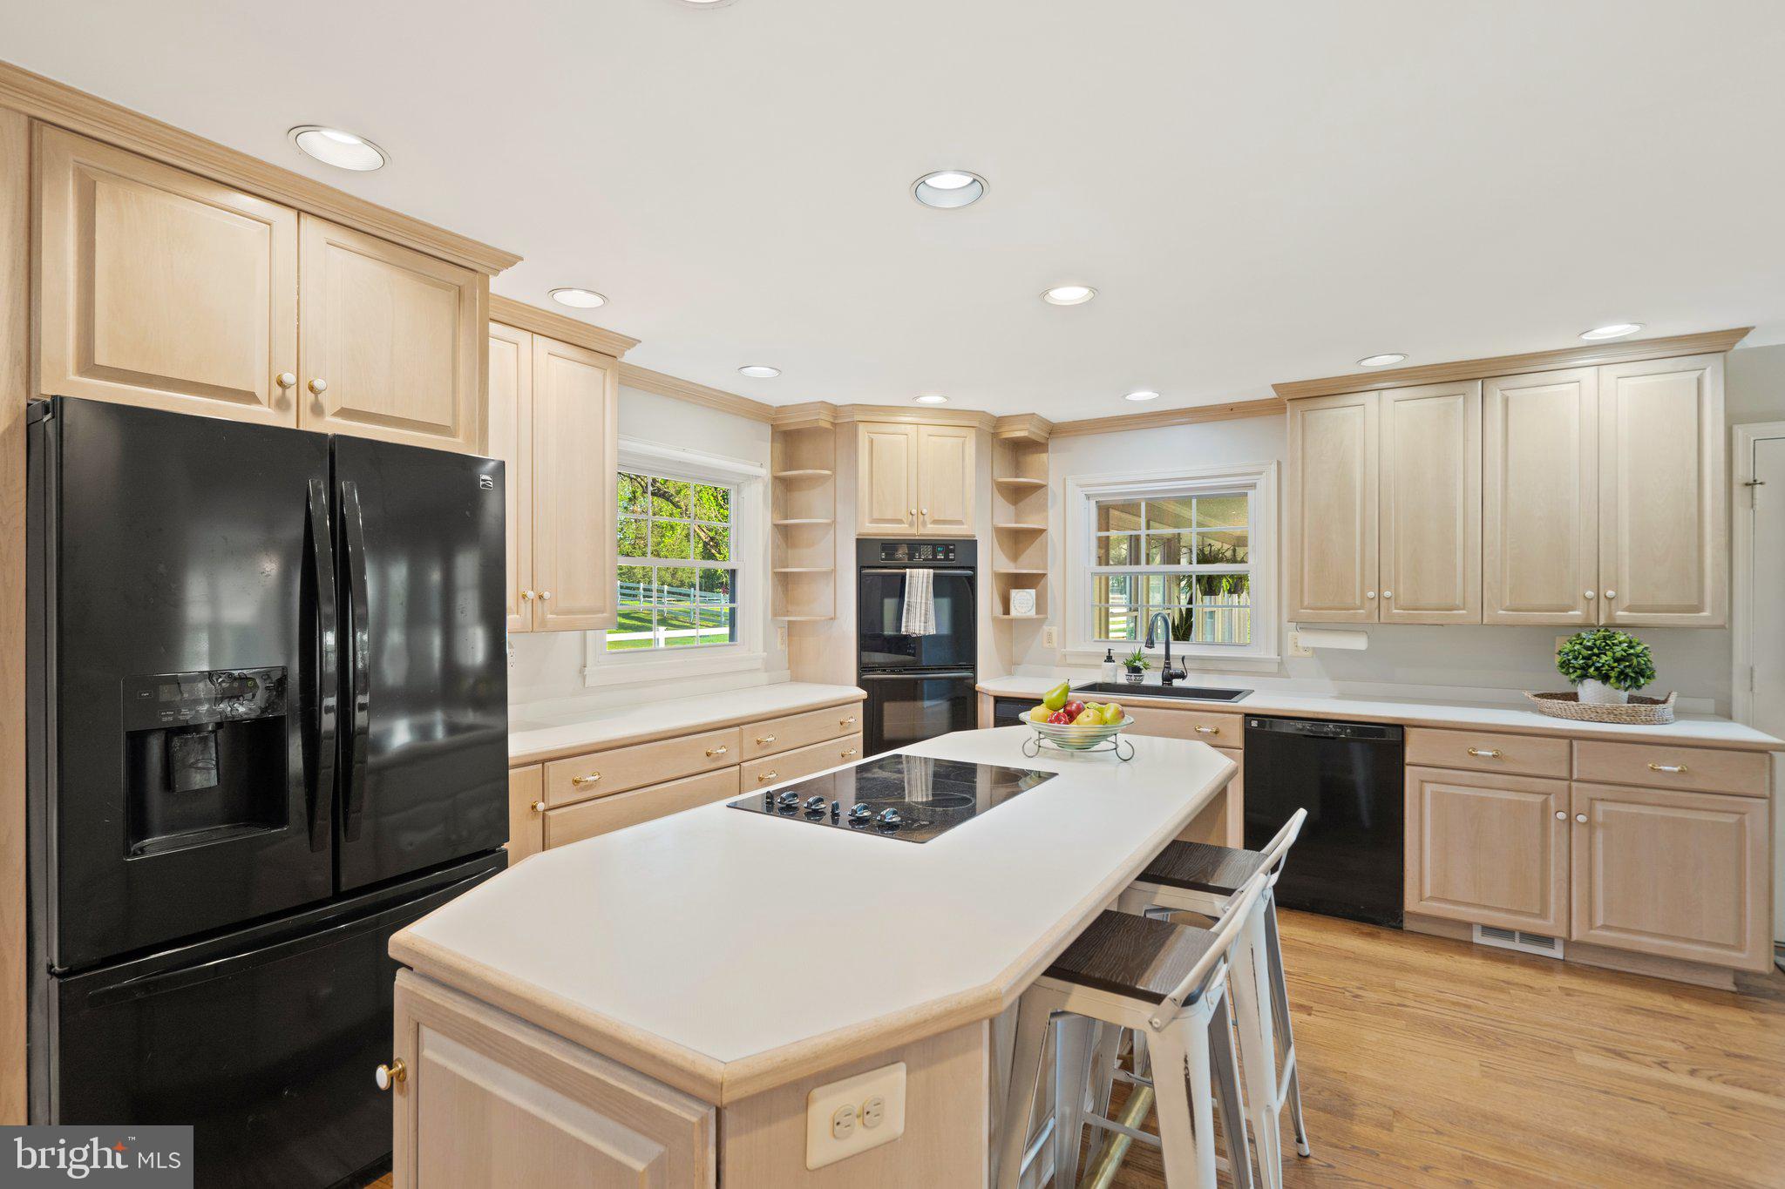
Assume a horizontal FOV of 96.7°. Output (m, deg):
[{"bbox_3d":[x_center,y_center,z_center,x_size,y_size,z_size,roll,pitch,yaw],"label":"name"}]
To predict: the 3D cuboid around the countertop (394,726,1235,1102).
[{"bbox_3d":[0.175,0.536,2.016,1.015,0.047,2.375,0,0,33],"label":"countertop"}]

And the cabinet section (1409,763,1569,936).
[{"bbox_3d":[2.508,1.012,3.407,0.521,0.606,0.590,0,0,32],"label":"cabinet section"}]

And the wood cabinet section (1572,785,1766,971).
[{"bbox_3d":[2.957,1.009,3.127,0.538,0.609,0.590,0,0,32],"label":"wood cabinet section"}]

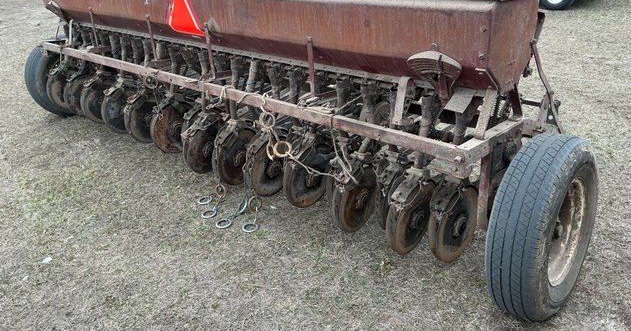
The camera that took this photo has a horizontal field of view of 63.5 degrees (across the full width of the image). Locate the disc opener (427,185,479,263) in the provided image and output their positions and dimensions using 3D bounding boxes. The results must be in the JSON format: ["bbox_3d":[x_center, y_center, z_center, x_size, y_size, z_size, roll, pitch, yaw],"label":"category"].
[{"bbox_3d":[0.605,0.245,2.181,0.105,0.345,0.345,18,35,37],"label":"disc opener"}]

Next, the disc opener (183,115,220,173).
[{"bbox_3d":[-0.687,-0.127,3.261,0.090,0.345,0.345,19,35,38],"label":"disc opener"}]

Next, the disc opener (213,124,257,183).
[{"bbox_3d":[-0.450,-0.052,3.002,0.105,0.345,0.345,18,35,37],"label":"disc opener"}]

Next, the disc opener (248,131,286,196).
[{"bbox_3d":[-0.247,0.010,2.862,0.105,0.345,0.345,18,35,37],"label":"disc opener"}]

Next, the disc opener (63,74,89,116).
[{"bbox_3d":[-1.841,-0.546,4.106,0.105,0.345,0.345,18,35,37],"label":"disc opener"}]

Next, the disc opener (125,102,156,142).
[{"bbox_3d":[-1.165,-0.317,3.592,0.090,0.345,0.345,19,35,38],"label":"disc opener"}]

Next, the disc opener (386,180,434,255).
[{"bbox_3d":[0.449,0.237,2.317,0.090,0.345,0.345,19,35,38],"label":"disc opener"}]

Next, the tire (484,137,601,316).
[{"bbox_3d":[0.930,0.247,2.055,0.205,0.742,0.742,17,34,41],"label":"tire"}]

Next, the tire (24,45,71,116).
[{"bbox_3d":[-2.182,-0.782,4.538,0.215,0.740,0.740,18,35,37],"label":"tire"}]

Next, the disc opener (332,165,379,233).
[{"bbox_3d":[0.205,0.154,2.485,0.105,0.345,0.345,18,35,37],"label":"disc opener"}]

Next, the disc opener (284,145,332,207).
[{"bbox_3d":[-0.018,0.049,2.663,0.090,0.345,0.345,19,35,38],"label":"disc opener"}]

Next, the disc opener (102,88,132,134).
[{"bbox_3d":[-1.393,-0.407,3.773,0.090,0.345,0.345,19,35,38],"label":"disc opener"}]

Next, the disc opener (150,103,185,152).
[{"bbox_3d":[-0.928,-0.247,3.391,0.105,0.345,0.345,18,35,37],"label":"disc opener"}]

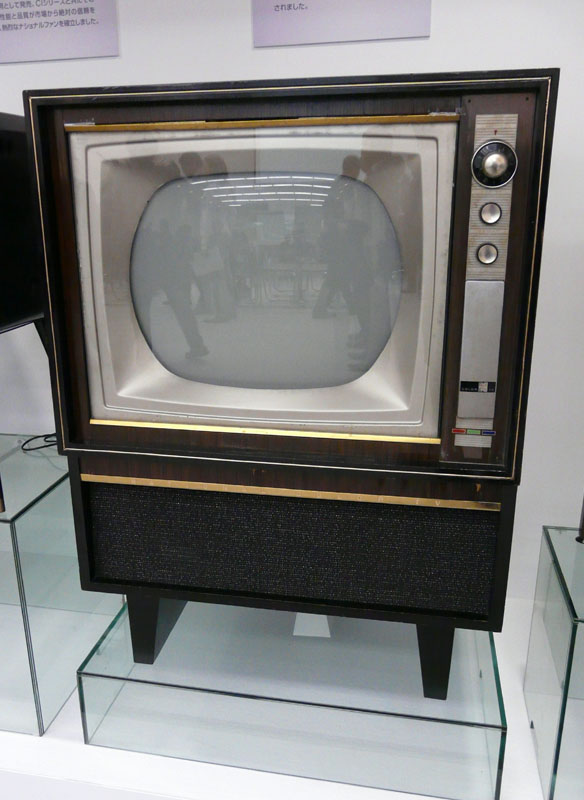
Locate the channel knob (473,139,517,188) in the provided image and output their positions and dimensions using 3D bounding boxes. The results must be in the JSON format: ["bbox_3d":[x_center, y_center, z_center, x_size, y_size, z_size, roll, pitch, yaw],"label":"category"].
[{"bbox_3d":[0.297,-0.344,0.947,0.064,0.064,0.032,3,15,10],"label":"channel knob"}]

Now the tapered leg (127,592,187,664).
[{"bbox_3d":[-0.272,0.425,1.482,0.076,0.180,0.320,3,15,10],"label":"tapered leg"}]

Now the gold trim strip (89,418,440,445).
[{"bbox_3d":[-0.060,0.053,1.142,0.631,0.011,0.010,3,15,10],"label":"gold trim strip"}]

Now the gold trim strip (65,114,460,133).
[{"bbox_3d":[-0.062,-0.432,1.013,0.630,0.011,0.010,3,15,10],"label":"gold trim strip"}]

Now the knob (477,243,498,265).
[{"bbox_3d":[0.298,-0.222,0.986,0.032,0.032,0.019,3,15,10],"label":"knob"}]

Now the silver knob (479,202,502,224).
[{"bbox_3d":[0.299,-0.279,0.971,0.032,0.032,0.019,3,15,10],"label":"silver knob"}]

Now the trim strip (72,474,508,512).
[{"bbox_3d":[-0.022,0.164,1.171,0.768,0.014,0.010,3,15,10],"label":"trim strip"}]

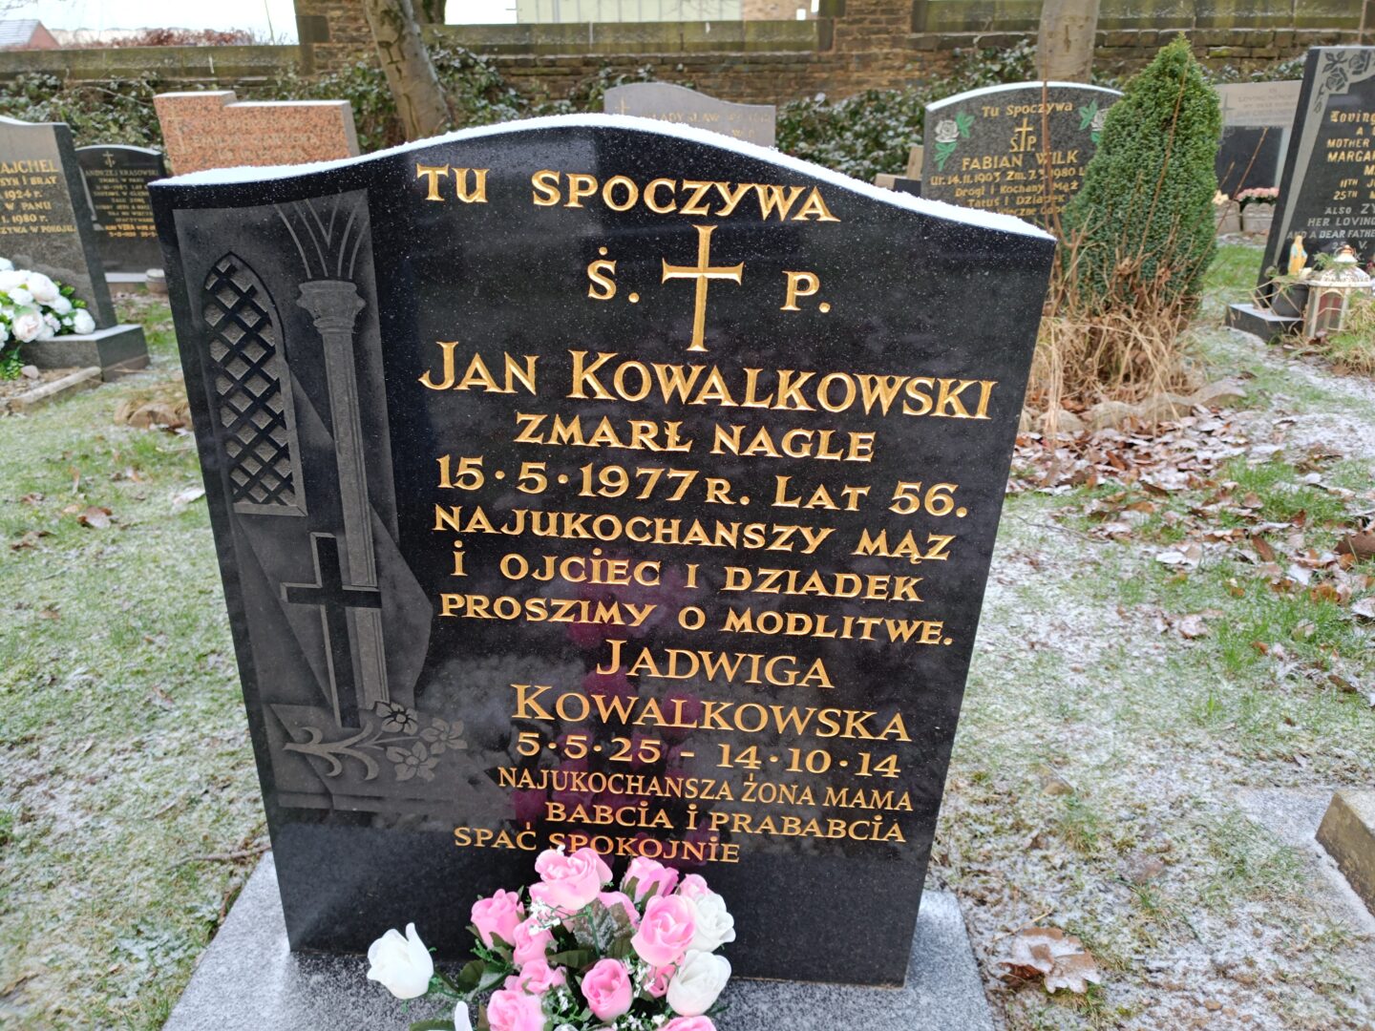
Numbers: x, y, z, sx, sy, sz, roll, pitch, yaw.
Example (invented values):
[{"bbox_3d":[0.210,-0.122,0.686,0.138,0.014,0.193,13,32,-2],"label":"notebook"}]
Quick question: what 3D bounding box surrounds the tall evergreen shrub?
[{"bbox_3d":[1.607,-1.100,3.302,0.560,1.000,0.560,0,23,0],"label":"tall evergreen shrub"}]

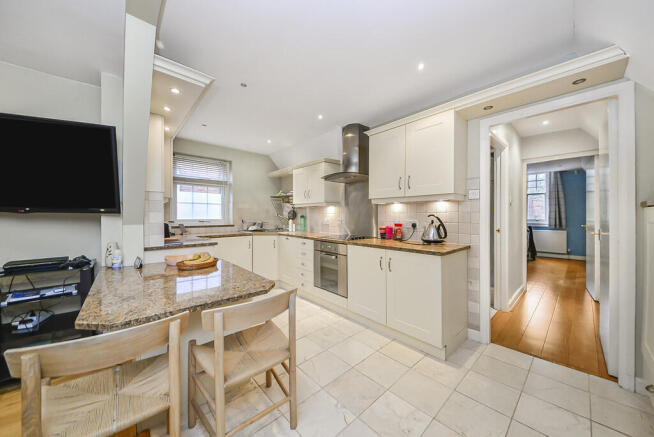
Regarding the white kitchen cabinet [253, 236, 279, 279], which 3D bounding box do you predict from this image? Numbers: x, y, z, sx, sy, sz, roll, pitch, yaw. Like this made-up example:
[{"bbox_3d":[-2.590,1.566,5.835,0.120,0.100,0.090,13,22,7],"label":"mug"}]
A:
[{"bbox_3d":[-1.126,0.674,3.583,0.460,0.800,0.550,-1,1,-43],"label":"white kitchen cabinet"}]

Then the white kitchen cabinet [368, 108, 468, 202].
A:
[{"bbox_3d":[0.929,-0.569,2.348,0.346,0.780,0.908,0,0,-42],"label":"white kitchen cabinet"}]

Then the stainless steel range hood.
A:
[{"bbox_3d":[0.300,-0.868,2.874,0.500,0.720,0.610,-1,1,-43],"label":"stainless steel range hood"}]

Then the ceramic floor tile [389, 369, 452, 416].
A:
[{"bbox_3d":[0.650,1.183,1.497,0.310,0.010,0.303,-1,1,-43],"label":"ceramic floor tile"}]

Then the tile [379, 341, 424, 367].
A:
[{"bbox_3d":[0.665,1.178,1.903,0.285,0.010,0.303,-1,1,-43],"label":"tile"}]

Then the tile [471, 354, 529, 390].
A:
[{"bbox_3d":[1.329,1.172,1.682,0.314,0.010,0.303,0,0,-42],"label":"tile"}]

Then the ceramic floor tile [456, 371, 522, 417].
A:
[{"bbox_3d":[1.101,1.183,1.487,0.310,0.010,0.303,-1,1,-43],"label":"ceramic floor tile"}]

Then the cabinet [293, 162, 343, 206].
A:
[{"bbox_3d":[-0.186,-0.515,3.574,0.349,0.654,0.798,0,0,-42],"label":"cabinet"}]

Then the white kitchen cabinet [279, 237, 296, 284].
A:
[{"bbox_3d":[-0.382,0.725,3.567,0.621,0.872,0.511,0,0,-42],"label":"white kitchen cabinet"}]

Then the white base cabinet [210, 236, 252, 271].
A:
[{"bbox_3d":[-1.534,0.721,3.271,0.598,0.872,0.600,0,0,-42],"label":"white base cabinet"}]

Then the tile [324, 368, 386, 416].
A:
[{"bbox_3d":[0.190,1.167,1.488,0.314,0.010,0.303,0,0,-42],"label":"tile"}]

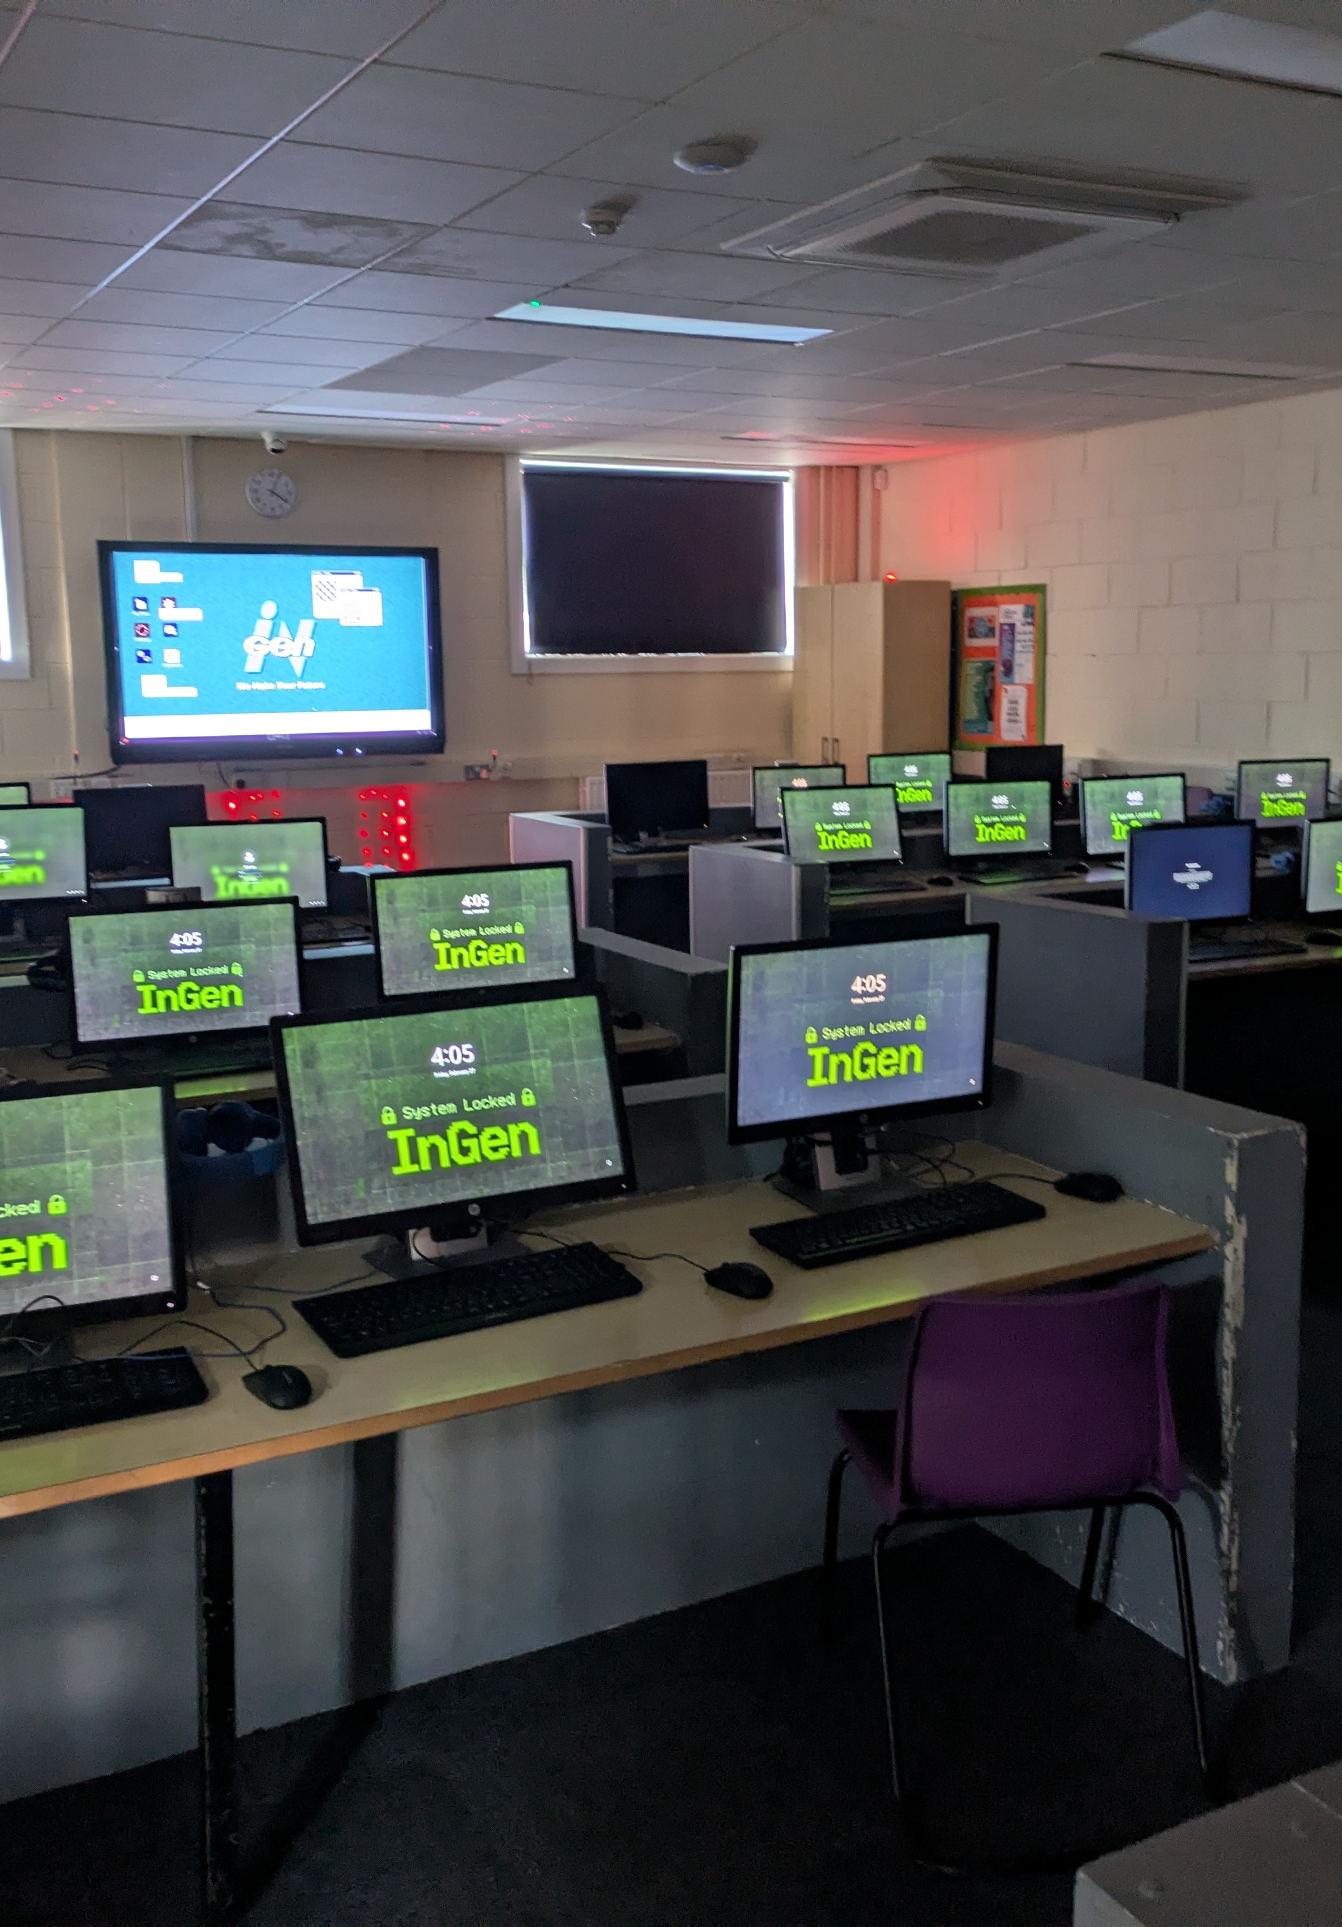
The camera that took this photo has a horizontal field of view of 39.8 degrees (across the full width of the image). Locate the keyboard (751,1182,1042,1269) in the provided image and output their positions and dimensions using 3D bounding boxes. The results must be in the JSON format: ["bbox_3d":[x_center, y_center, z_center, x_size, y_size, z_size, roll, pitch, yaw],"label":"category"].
[{"bbox_3d":[0.349,0.391,2.792,0.445,0.028,0.145,-6,11,-30],"label":"keyboard"}]

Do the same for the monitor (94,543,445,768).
[{"bbox_3d":[-2.039,-1.613,9.655,1.760,1.085,0.100,-6,11,-27],"label":"monitor"}]

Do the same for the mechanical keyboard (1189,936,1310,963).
[{"bbox_3d":[1.562,-0.036,5.187,0.455,0.030,0.148,-5,10,-24],"label":"mechanical keyboard"}]

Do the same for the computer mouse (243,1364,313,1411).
[{"bbox_3d":[-0.462,0.497,2.200,0.106,0.035,0.062,8,13,40],"label":"computer mouse"}]

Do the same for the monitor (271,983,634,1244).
[{"bbox_3d":[-0.310,0.210,2.660,0.512,0.310,0.060,-6,-6,-27],"label":"monitor"}]

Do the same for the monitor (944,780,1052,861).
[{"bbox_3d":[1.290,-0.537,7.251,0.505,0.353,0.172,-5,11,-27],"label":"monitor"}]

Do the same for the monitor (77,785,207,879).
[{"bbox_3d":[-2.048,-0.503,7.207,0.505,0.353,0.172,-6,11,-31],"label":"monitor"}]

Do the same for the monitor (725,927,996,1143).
[{"bbox_3d":[0.309,0.106,3.011,0.513,0.313,0.048,-6,13,-28],"label":"monitor"}]

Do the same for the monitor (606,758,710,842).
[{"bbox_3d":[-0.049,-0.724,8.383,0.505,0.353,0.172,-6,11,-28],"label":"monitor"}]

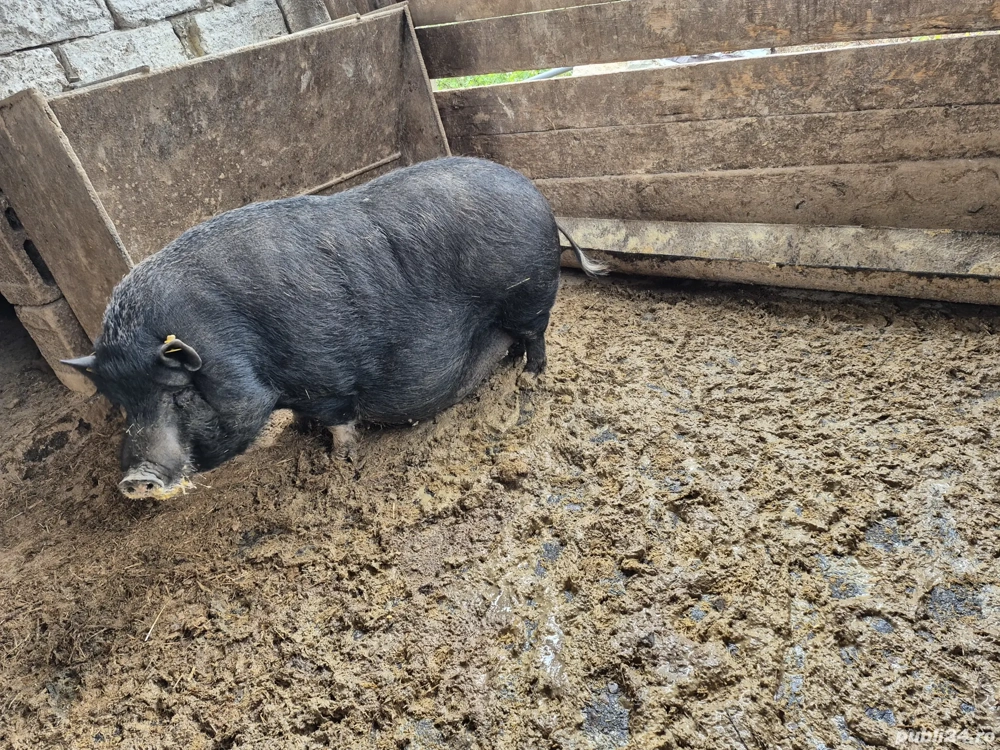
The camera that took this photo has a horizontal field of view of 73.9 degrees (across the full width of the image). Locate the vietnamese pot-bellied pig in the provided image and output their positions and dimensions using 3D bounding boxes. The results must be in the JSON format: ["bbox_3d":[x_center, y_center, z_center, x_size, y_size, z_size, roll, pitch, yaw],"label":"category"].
[{"bbox_3d":[-0.426,-0.159,1.866,1.360,0.670,0.550,-24,30,-17],"label":"vietnamese pot-bellied pig"}]

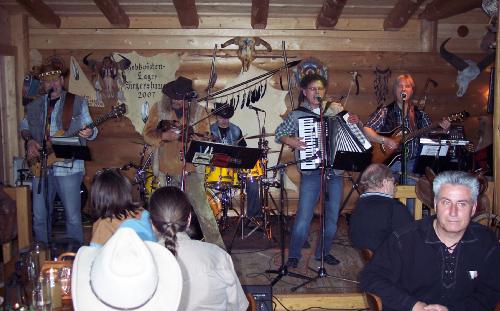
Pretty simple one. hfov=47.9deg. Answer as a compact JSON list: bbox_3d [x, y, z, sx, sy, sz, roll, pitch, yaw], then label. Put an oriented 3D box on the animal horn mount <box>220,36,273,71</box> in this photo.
[{"bbox_3d":[-0.044,-1.260,7.030,0.640,0.440,0.200,0,5,0],"label":"animal horn mount"}]

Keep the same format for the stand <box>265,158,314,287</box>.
[{"bbox_3d":[0.343,0.537,4.733,0.420,1.020,0.430,-3,6,-25],"label":"stand"}]

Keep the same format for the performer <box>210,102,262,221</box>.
[{"bbox_3d":[-0.160,0.119,6.708,0.660,1.470,0.720,0,6,5],"label":"performer"}]

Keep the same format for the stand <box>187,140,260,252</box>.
[{"bbox_3d":[-0.207,0.461,4.750,0.620,1.170,0.500,-1,6,-8],"label":"stand"}]

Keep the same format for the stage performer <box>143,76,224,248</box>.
[{"bbox_3d":[-0.599,0.146,5.153,0.740,1.730,0.550,-1,6,-5],"label":"stage performer"}]

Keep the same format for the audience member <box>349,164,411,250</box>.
[{"bbox_3d":[0.930,0.676,3.522,0.530,1.240,0.780,1,5,17],"label":"audience member"}]

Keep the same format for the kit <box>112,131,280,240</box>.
[{"bbox_3d":[-0.580,0.307,6.471,1.760,1.140,1.150,1,5,8],"label":"kit"}]

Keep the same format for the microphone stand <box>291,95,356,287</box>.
[{"bbox_3d":[0.621,0.285,4.729,0.550,1.520,0.580,-1,6,-3],"label":"microphone stand"}]

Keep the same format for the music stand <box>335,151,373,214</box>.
[{"bbox_3d":[0.950,0.463,5.260,0.460,1.040,0.420,-1,5,-11],"label":"music stand"}]

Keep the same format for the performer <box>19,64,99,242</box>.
[{"bbox_3d":[-1.880,0.028,5.584,0.700,1.850,0.480,-1,5,-12],"label":"performer"}]

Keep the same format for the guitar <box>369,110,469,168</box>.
[{"bbox_3d":[1.638,-0.220,5.400,1.000,0.380,0.110,-25,-1,8],"label":"guitar"}]

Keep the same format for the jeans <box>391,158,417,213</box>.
[{"bbox_3d":[1.630,0.432,5.960,0.420,0.960,0.300,0,5,0],"label":"jeans"}]

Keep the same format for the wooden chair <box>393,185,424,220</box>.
[{"bbox_3d":[1.200,0.688,4.296,0.450,0.920,0.450,0,5,0],"label":"wooden chair"}]

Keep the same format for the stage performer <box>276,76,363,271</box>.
[{"bbox_3d":[0.600,0.134,5.011,0.740,1.740,0.500,-1,5,-7],"label":"stage performer"}]

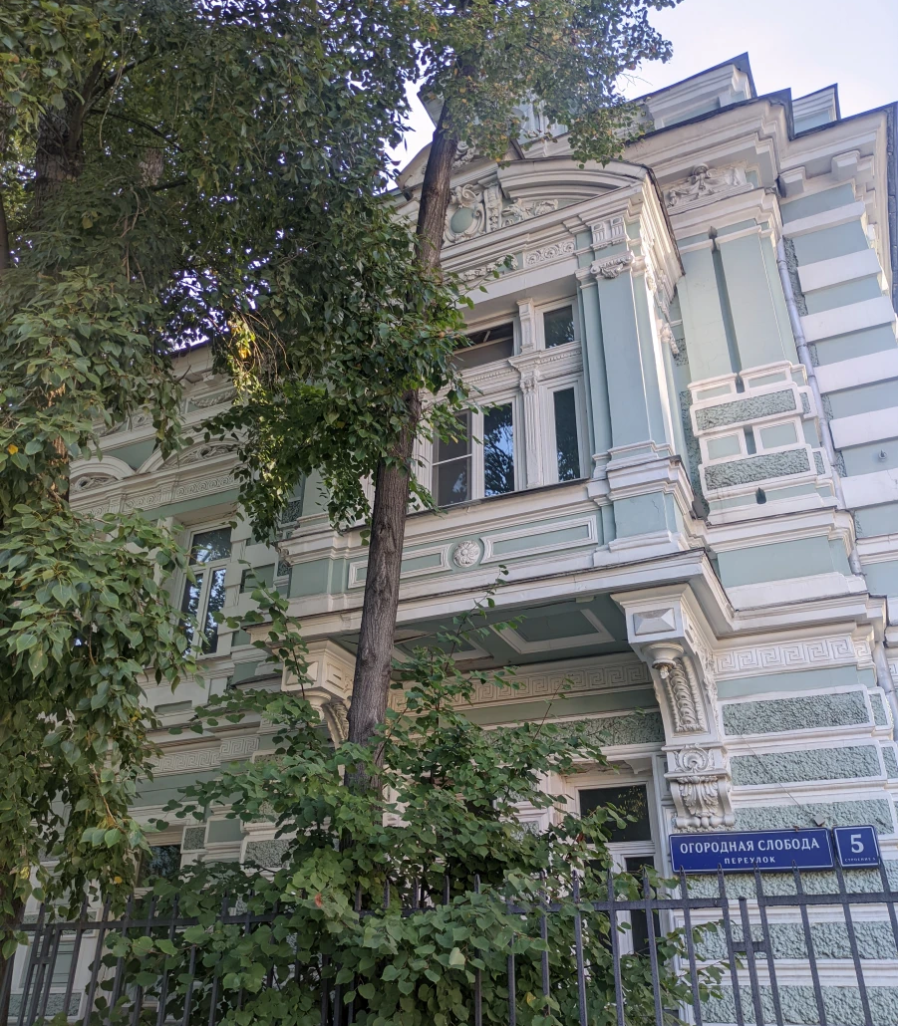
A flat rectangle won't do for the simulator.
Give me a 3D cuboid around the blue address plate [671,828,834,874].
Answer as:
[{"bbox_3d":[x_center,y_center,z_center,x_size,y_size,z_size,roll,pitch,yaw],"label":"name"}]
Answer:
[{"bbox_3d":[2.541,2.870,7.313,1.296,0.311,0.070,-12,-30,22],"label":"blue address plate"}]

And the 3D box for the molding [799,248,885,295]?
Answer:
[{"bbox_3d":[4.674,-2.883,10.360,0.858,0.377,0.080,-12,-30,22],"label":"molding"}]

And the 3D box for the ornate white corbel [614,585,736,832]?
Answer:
[{"bbox_3d":[1.949,1.696,7.292,0.635,1.635,1.620,-12,-30,22],"label":"ornate white corbel"}]

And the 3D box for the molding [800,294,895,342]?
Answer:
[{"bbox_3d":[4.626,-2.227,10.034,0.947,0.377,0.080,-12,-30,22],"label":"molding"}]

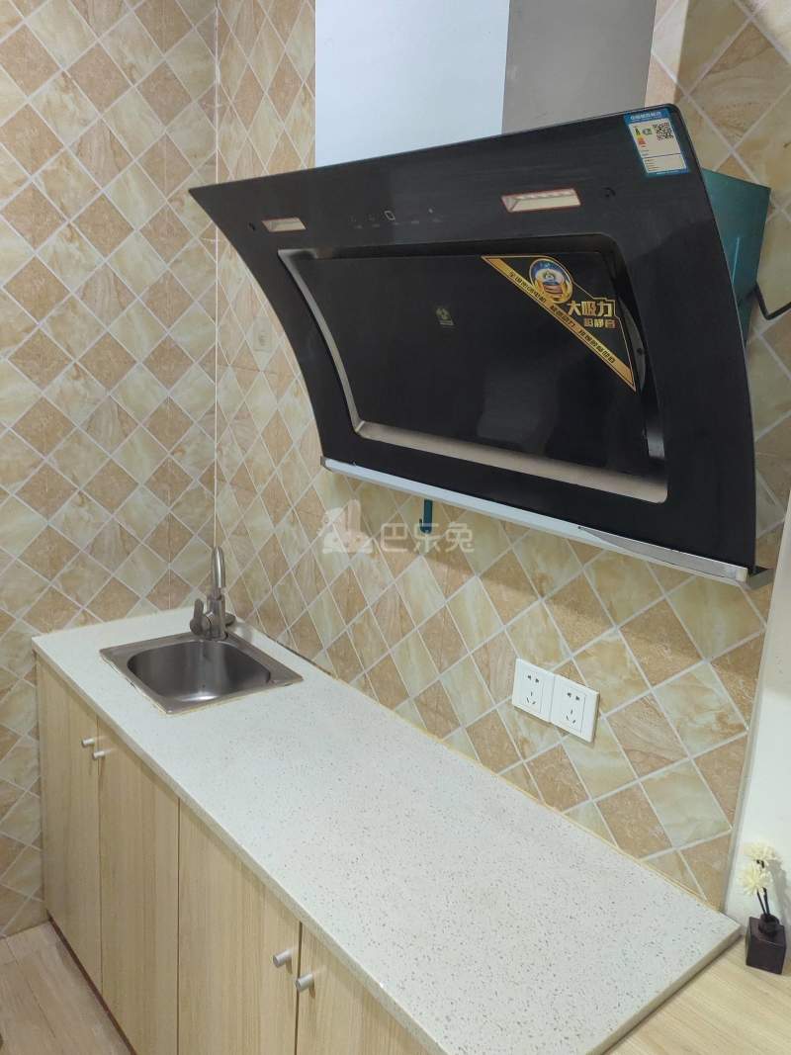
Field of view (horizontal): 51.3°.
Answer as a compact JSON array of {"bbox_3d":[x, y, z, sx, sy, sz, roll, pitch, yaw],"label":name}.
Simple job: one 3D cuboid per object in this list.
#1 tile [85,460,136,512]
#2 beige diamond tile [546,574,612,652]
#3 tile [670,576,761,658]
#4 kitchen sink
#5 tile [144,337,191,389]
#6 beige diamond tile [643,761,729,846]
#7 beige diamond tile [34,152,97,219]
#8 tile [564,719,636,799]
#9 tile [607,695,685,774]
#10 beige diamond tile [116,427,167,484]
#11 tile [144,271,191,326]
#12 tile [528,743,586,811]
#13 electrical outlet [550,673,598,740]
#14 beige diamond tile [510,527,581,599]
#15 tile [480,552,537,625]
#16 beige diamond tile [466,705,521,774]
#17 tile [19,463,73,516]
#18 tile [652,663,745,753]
[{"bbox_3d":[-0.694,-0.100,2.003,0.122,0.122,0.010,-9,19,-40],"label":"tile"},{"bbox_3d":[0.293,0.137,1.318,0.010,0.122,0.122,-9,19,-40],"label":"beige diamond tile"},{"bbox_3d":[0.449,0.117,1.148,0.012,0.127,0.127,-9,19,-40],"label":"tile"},{"bbox_3d":[-0.459,0.396,1.920,0.312,0.170,0.385,-8,18,-39],"label":"kitchen sink"},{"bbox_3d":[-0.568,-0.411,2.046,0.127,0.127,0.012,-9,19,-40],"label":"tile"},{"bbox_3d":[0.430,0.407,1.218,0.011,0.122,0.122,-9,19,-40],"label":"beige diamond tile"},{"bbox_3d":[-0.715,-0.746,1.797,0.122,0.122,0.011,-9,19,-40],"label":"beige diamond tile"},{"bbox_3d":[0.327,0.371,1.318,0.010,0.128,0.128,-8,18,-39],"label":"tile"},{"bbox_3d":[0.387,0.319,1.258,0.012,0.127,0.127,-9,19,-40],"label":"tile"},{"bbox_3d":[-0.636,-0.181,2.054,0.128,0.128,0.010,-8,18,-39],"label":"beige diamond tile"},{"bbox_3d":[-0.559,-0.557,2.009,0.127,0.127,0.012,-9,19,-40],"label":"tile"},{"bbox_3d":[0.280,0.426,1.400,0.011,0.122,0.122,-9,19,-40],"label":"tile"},{"bbox_3d":[0.290,0.292,1.334,0.010,0.086,0.086,-8,18,-39],"label":"electrical outlet"},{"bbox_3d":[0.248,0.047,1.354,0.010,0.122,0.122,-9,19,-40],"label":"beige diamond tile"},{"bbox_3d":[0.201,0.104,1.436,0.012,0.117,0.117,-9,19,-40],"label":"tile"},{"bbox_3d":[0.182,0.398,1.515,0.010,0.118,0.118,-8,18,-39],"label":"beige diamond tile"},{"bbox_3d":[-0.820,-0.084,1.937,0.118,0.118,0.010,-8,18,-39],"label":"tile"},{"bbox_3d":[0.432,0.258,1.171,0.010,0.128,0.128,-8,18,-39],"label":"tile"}]

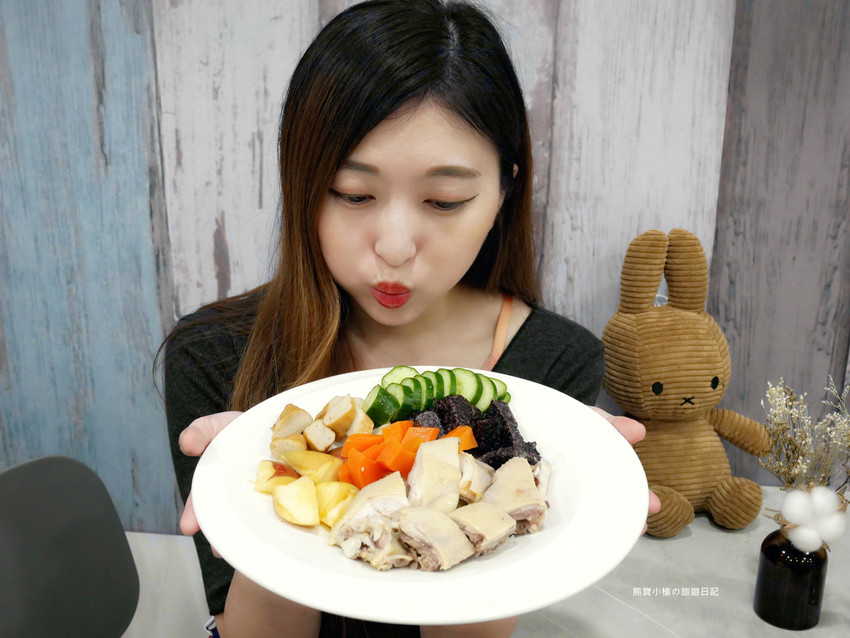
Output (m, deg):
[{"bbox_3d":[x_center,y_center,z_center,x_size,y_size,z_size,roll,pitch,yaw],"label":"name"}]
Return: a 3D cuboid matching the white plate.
[{"bbox_3d":[-0.002,0.108,0.630,0.285,0.032,0.285,1,24,0],"label":"white plate"}]

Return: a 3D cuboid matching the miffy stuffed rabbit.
[{"bbox_3d":[0.283,0.070,1.099,0.187,0.325,0.165,-4,14,-6],"label":"miffy stuffed rabbit"}]

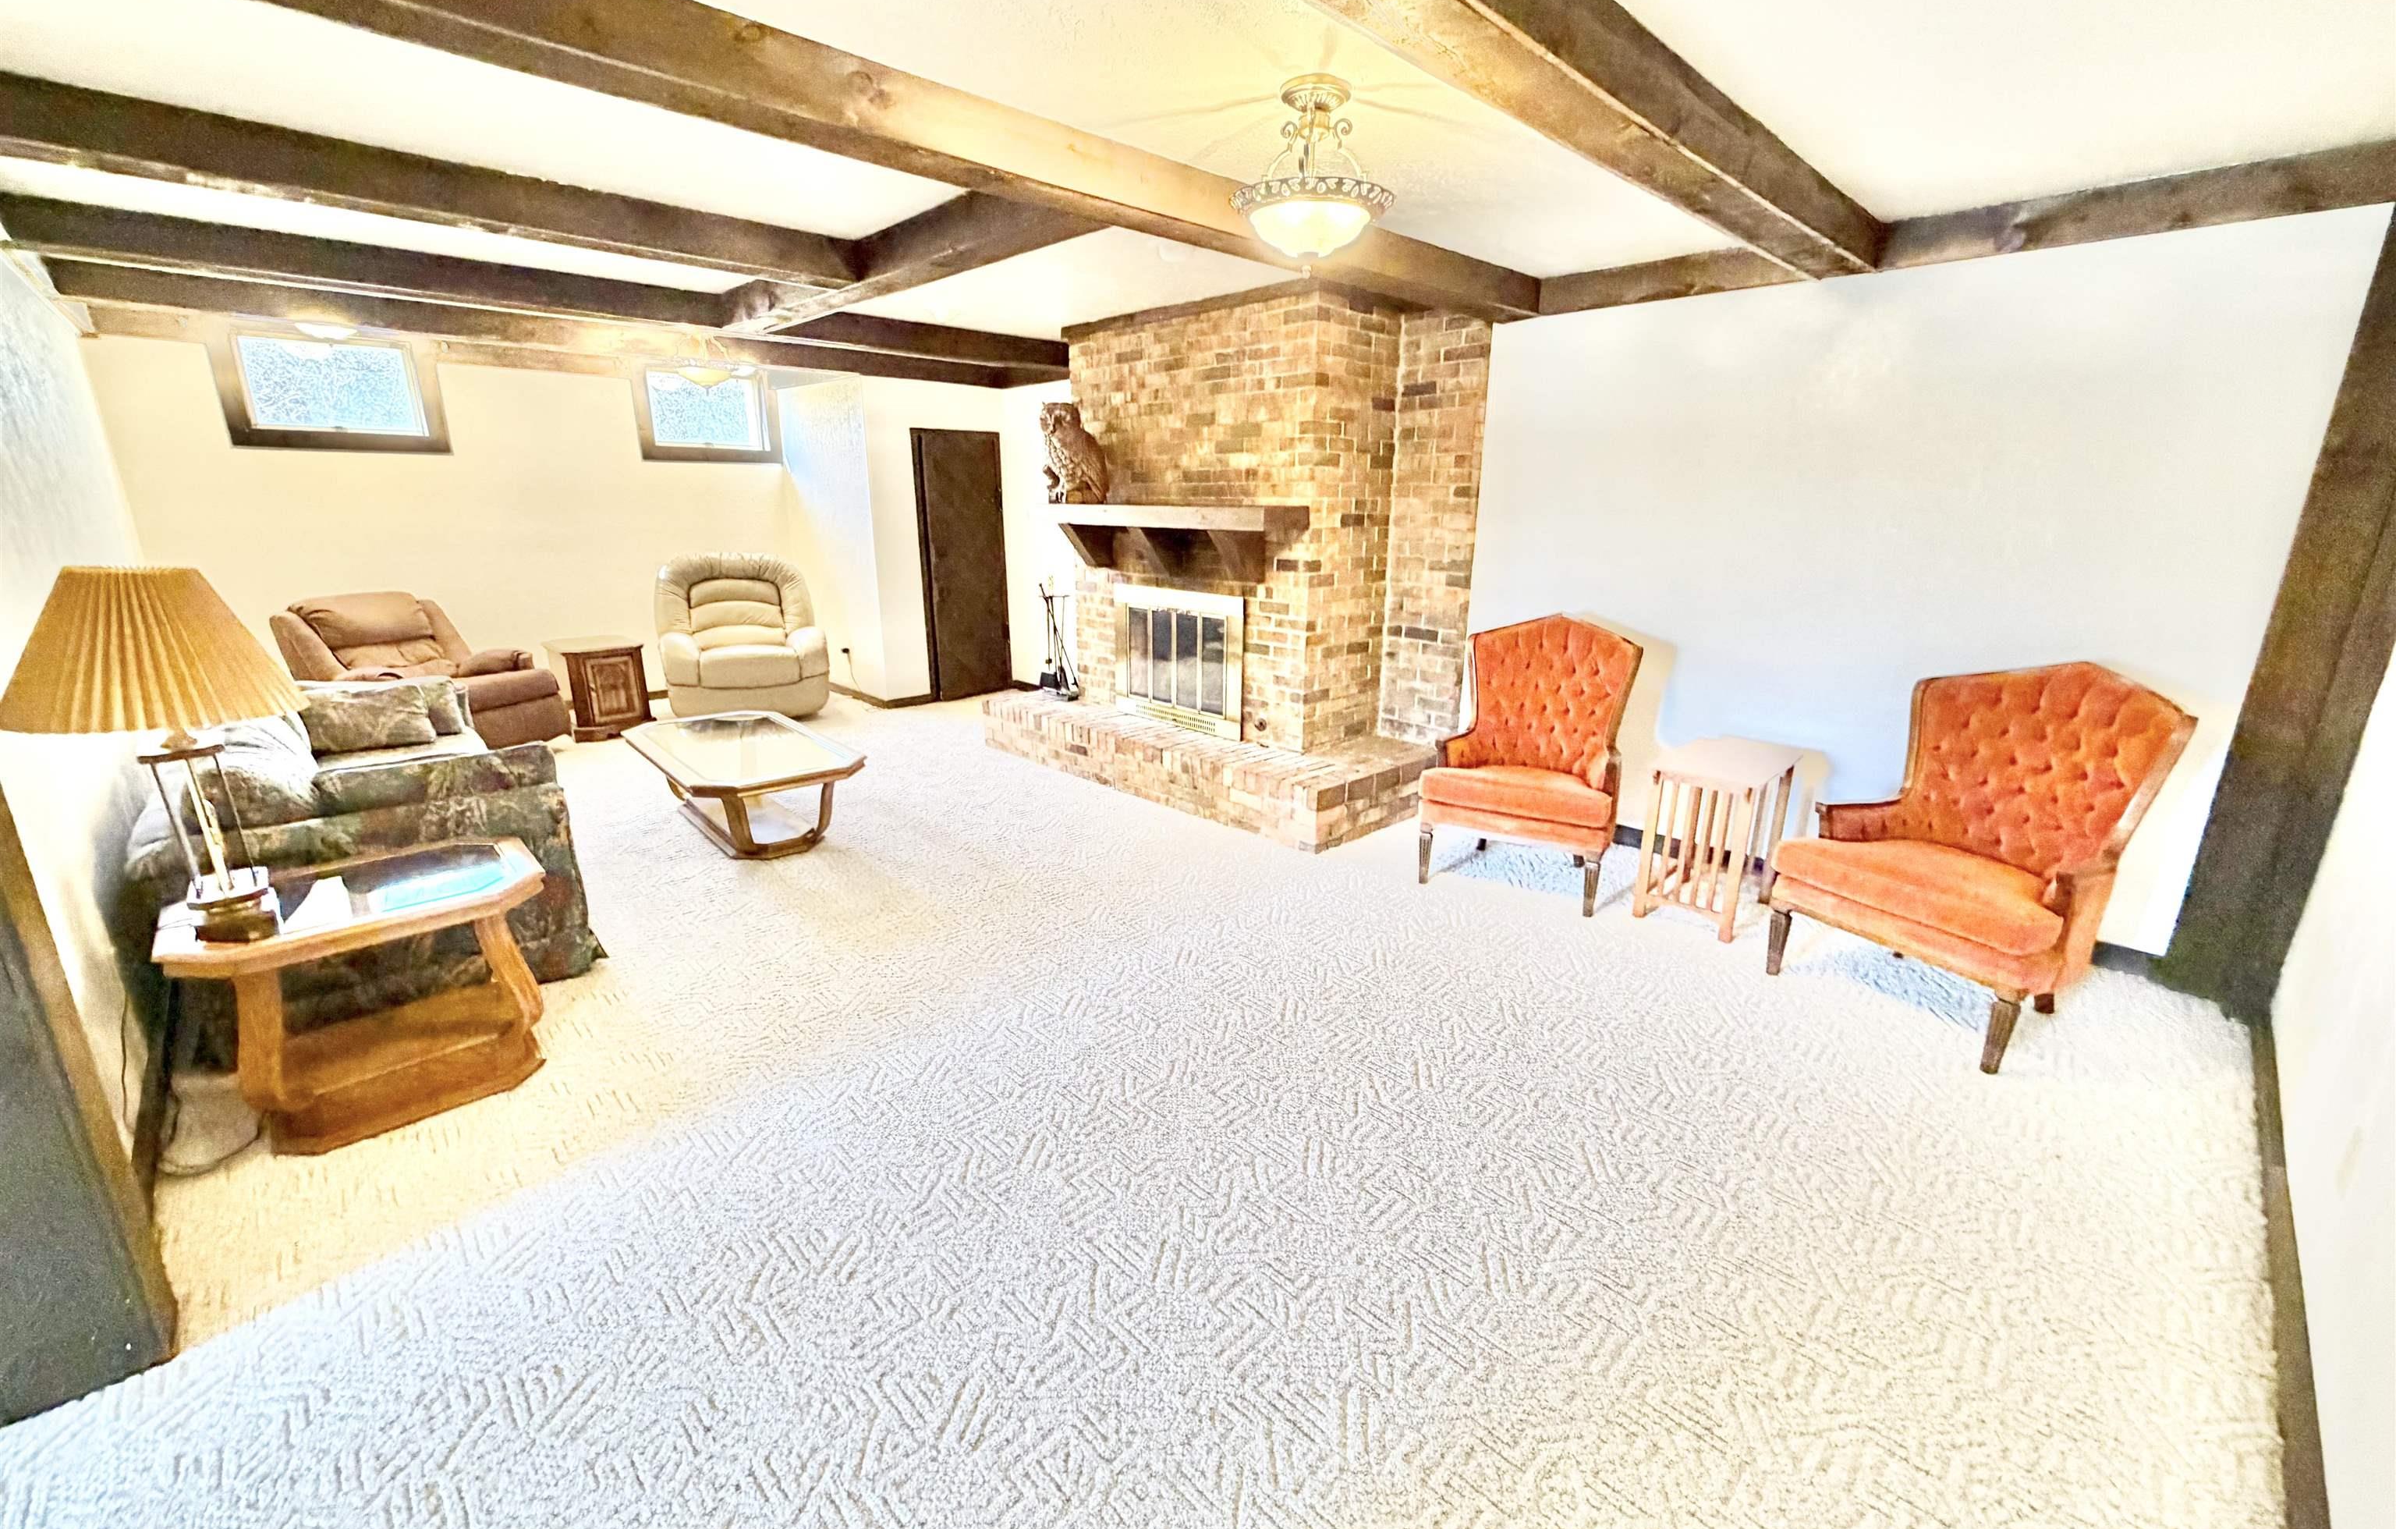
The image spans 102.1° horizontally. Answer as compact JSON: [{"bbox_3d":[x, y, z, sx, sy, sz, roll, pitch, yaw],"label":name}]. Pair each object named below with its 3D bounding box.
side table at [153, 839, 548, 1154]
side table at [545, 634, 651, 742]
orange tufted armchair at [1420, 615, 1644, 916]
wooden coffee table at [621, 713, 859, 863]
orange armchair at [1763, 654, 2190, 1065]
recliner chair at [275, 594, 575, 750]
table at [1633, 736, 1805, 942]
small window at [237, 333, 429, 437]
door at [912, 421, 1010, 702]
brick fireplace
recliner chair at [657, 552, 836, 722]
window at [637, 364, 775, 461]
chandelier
[{"bbox_3d":[-2.037,0.574,2.437,0.705,0.535,0.550,-14,21,-42],"label":"side table"},{"bbox_3d":[-3.866,-0.496,6.275,0.470,0.560,0.570,-14,21,-42],"label":"side table"},{"bbox_3d":[1.331,-0.048,3.863,0.710,1.025,0.720,9,17,28],"label":"orange tufted armchair"},{"bbox_3d":[-2.103,0.094,4.498,0.710,0.385,1.460,-13,20,-39],"label":"wooden coffee table"},{"bbox_3d":[2.350,0.227,2.921,0.820,1.020,0.710,-7,17,-24],"label":"orange armchair"},{"bbox_3d":[-4.538,-0.547,5.730,0.950,0.920,0.900,4,16,13],"label":"recliner chair"},{"bbox_3d":[1.910,0.271,3.573,0.600,0.575,0.350,-14,21,-42],"label":"table"},{"bbox_3d":[-5.293,-2.306,5.953,0.820,0.530,0.090,-14,21,-42],"label":"small window"},{"bbox_3d":[-1.759,-1.481,7.292,0.718,1.943,0.070,-14,21,-42],"label":"door"},{"bbox_3d":[0.060,-1.151,5.234,1.169,2.420,2.708,-14,21,-42],"label":"brick fireplace"},{"bbox_3d":[-3.199,-0.909,6.821,1.030,1.075,0.970,-7,17,-24],"label":"recliner chair"},{"bbox_3d":[-3.620,-2.589,7.199,0.962,0.659,0.090,-14,21,-42],"label":"window"},{"bbox_3d":[0.279,-1.428,2.377,0.405,0.390,0.405,0,15,0],"label":"chandelier"}]

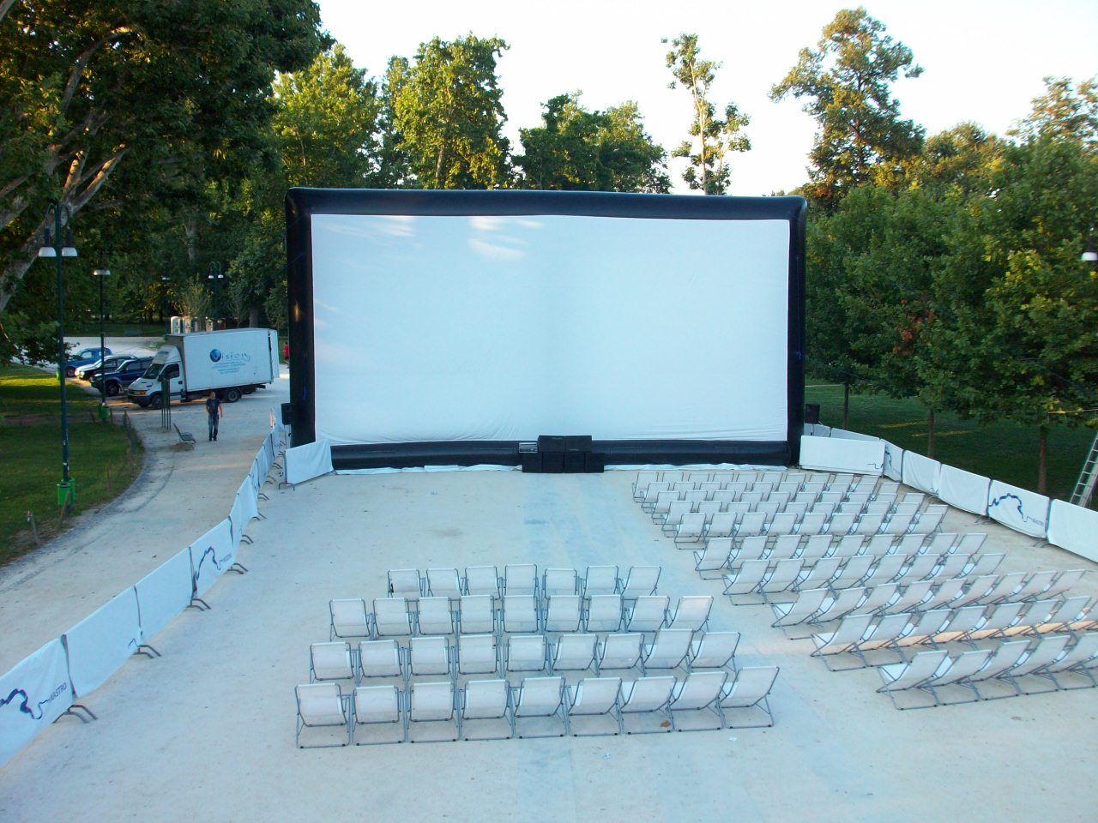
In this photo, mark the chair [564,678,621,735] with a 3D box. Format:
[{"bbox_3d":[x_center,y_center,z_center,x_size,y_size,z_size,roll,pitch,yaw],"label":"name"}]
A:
[{"bbox_3d":[0.525,3.375,12.727,0.600,0.802,0.874,-1,6,-8],"label":"chair"}]

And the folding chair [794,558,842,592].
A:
[{"bbox_3d":[4.702,2.867,18.945,0.617,0.795,0.881,-2,7,-19],"label":"folding chair"}]

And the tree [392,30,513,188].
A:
[{"bbox_3d":[-5.836,-11.810,64.103,7.800,20.400,7.800,0,6,0],"label":"tree"}]

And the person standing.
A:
[{"bbox_3d":[-12.310,0.180,39.474,0.520,1.760,0.340,-1,7,-11],"label":"person standing"}]

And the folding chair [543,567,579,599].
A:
[{"bbox_3d":[0.195,3.035,18.911,0.625,0.806,0.890,0,7,-2],"label":"folding chair"}]

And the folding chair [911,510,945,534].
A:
[{"bbox_3d":[7.983,2.486,23.015,0.640,0.845,0.949,-1,7,-6],"label":"folding chair"}]

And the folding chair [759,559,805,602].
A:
[{"bbox_3d":[4.216,3.013,19.602,0.636,0.845,0.903,-1,7,-10],"label":"folding chair"}]

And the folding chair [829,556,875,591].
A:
[{"bbox_3d":[5.530,2.970,19.806,0.625,0.830,0.890,-1,7,-15],"label":"folding chair"}]

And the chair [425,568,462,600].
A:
[{"bbox_3d":[-1.819,2.976,18.344,0.621,0.838,0.930,-1,6,-7],"label":"chair"}]

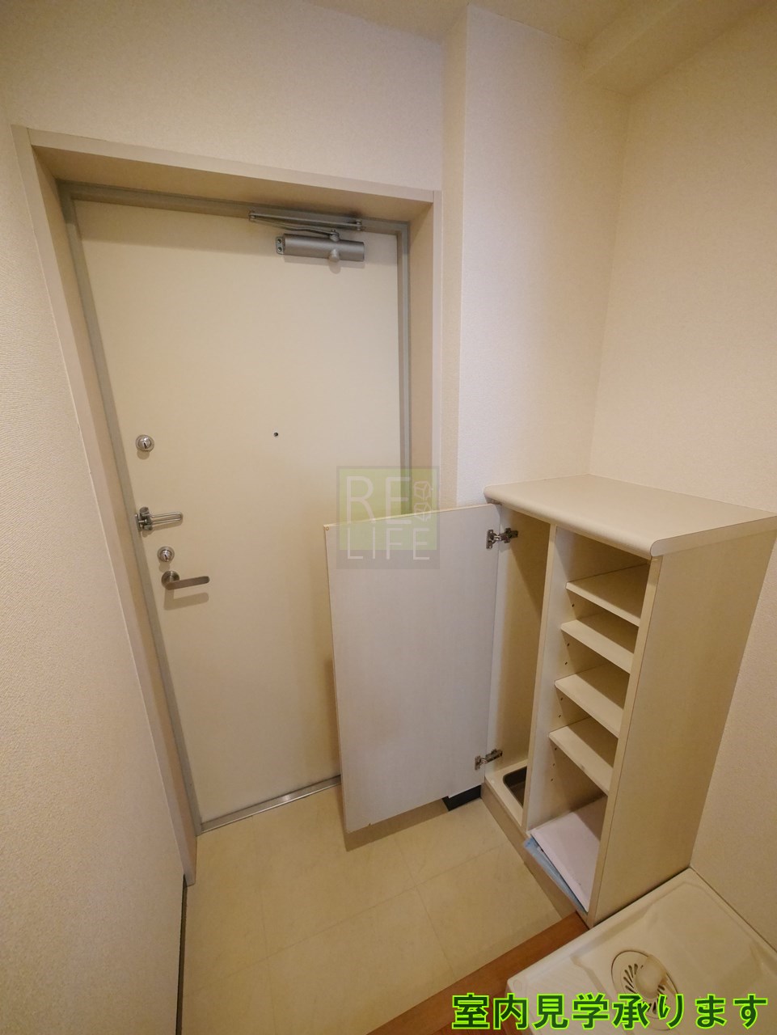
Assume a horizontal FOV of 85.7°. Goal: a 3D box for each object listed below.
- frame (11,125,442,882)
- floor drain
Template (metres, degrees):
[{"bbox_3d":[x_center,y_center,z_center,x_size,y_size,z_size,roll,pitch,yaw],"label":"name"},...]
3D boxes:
[{"bbox_3d":[-0.276,0.143,1.257,0.878,1.942,0.165,-8,18,-21],"label":"frame"},{"bbox_3d":[0.614,1.101,0.993,0.140,0.055,0.140,-8,18,-21],"label":"floor drain"}]

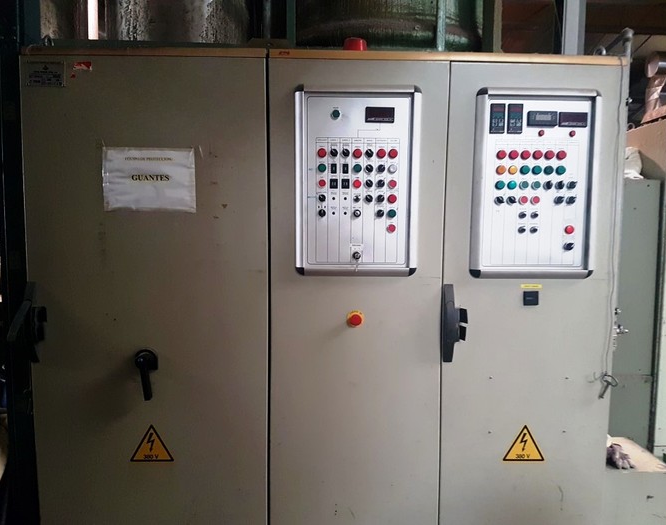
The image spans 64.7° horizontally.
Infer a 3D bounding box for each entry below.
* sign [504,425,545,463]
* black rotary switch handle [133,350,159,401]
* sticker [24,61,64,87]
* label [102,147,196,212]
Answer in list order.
[{"bbox_3d":[0.678,0.641,1.860,0.148,0.133,0.008,0,5,-1],"label":"sign"},{"bbox_3d":[-0.631,0.383,1.780,0.067,0.167,0.060,0,5,-1],"label":"black rotary switch handle"},{"bbox_3d":[-0.934,-0.611,1.708,0.117,0.074,0.008,0,5,-1],"label":"sticker"},{"bbox_3d":[-0.609,-0.273,1.746,0.301,0.210,0.010,0,5,-1],"label":"label"}]

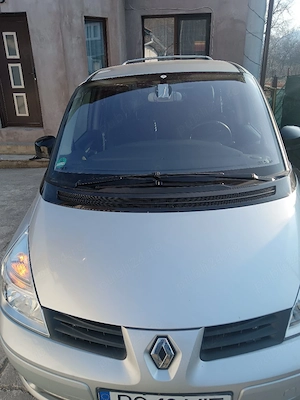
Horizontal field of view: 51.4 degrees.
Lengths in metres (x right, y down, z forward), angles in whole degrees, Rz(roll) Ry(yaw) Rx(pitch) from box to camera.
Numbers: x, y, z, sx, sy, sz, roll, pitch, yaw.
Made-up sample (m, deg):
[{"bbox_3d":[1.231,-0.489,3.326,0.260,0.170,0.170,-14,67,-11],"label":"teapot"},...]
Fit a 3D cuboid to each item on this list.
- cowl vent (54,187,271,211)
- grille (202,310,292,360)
[{"bbox_3d":[0.078,-0.020,1.773,1.270,0.090,0.240,-1,22,3],"label":"cowl vent"},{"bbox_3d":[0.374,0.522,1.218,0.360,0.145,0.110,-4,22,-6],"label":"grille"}]

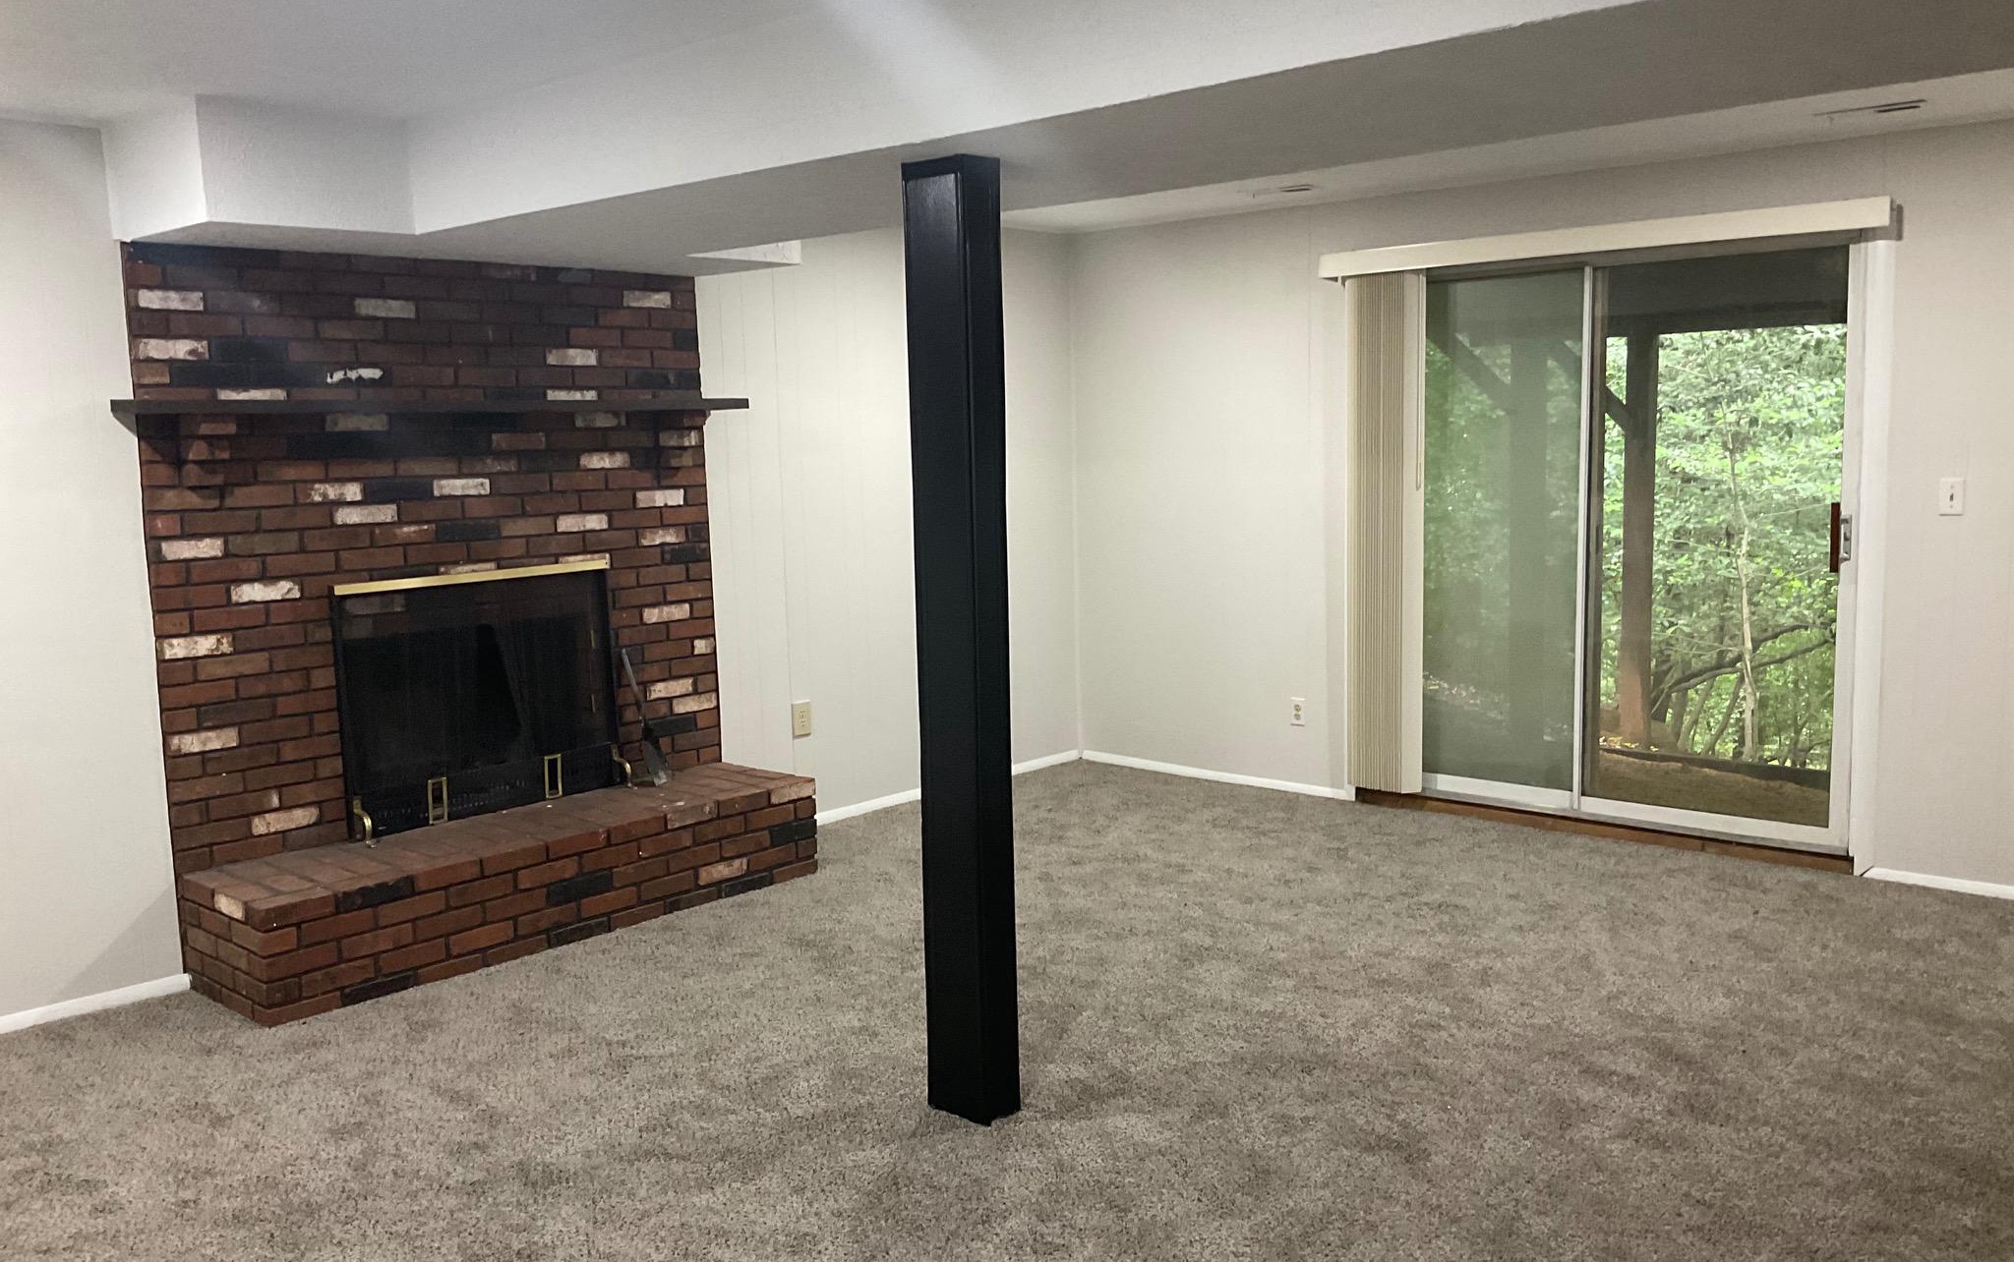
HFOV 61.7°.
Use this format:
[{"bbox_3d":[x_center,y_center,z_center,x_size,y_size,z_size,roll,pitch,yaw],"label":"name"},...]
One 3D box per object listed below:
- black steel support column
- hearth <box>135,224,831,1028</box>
[{"bbox_3d":[-0.093,0.043,3.628,0.180,2.052,0.112,5,9,42],"label":"black steel support column"},{"bbox_3d":[-1.494,-0.107,5.160,0.562,2.055,1.928,5,9,42],"label":"hearth"}]

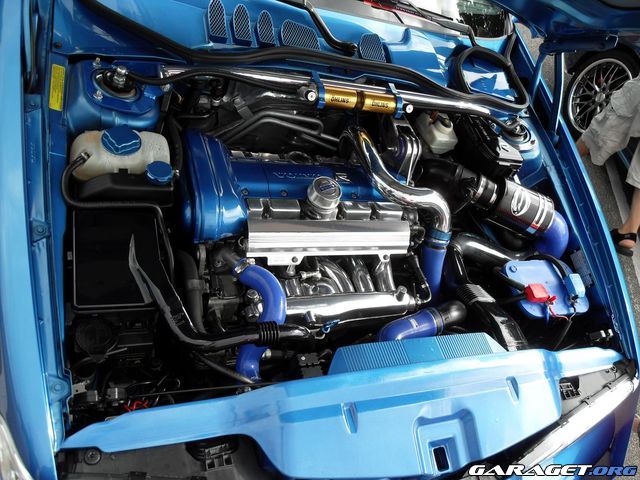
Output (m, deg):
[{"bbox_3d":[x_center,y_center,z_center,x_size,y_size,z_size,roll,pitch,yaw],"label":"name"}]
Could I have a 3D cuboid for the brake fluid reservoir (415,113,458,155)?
[{"bbox_3d":[0.333,-0.303,1.521,0.110,0.100,0.095,-1,62,-24],"label":"brake fluid reservoir"}]

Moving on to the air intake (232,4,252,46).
[{"bbox_3d":[-0.201,-0.559,1.336,0.047,0.080,0.065,-1,62,-24],"label":"air intake"}]

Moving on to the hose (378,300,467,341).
[{"bbox_3d":[0.265,0.211,1.356,0.260,0.080,0.080,-11,67,-29],"label":"hose"}]

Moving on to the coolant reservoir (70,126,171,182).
[{"bbox_3d":[-0.437,-0.154,1.133,0.215,0.160,0.140,-1,62,-24],"label":"coolant reservoir"}]

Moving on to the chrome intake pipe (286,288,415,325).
[{"bbox_3d":[0.082,0.158,1.299,0.360,0.075,0.085,-1,62,-24],"label":"chrome intake pipe"}]

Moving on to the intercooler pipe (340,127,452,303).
[{"bbox_3d":[0.216,-0.086,1.385,0.270,0.250,0.450,-1,62,-24],"label":"intercooler pipe"}]

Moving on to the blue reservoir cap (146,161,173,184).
[{"bbox_3d":[-0.352,-0.147,1.141,0.060,0.035,0.060,-1,62,-24],"label":"blue reservoir cap"}]

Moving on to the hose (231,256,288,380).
[{"bbox_3d":[-0.131,0.182,1.152,0.130,0.130,0.270,-1,62,-24],"label":"hose"}]

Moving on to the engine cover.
[{"bbox_3d":[-0.043,-0.090,1.265,0.540,0.150,0.270,-1,62,-24],"label":"engine cover"}]

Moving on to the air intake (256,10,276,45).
[{"bbox_3d":[-0.141,-0.558,1.366,0.047,0.070,0.060,-1,62,-24],"label":"air intake"}]

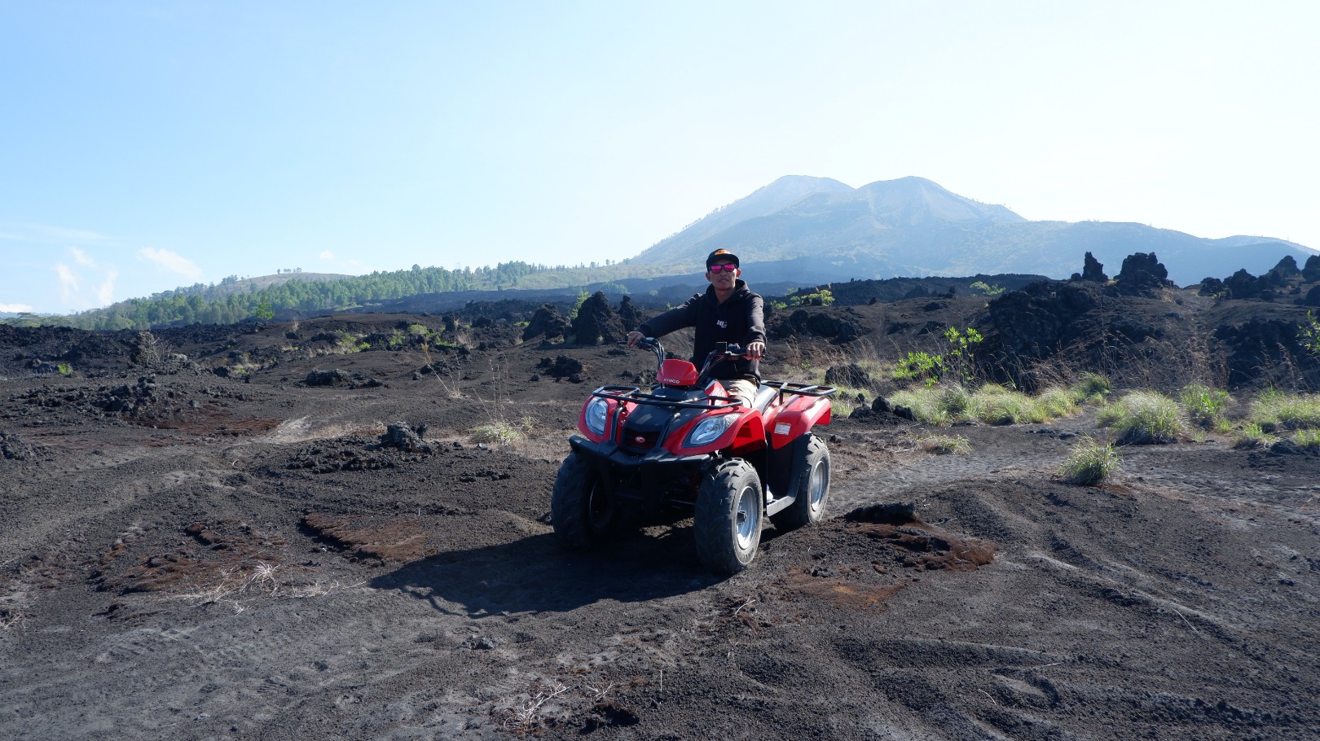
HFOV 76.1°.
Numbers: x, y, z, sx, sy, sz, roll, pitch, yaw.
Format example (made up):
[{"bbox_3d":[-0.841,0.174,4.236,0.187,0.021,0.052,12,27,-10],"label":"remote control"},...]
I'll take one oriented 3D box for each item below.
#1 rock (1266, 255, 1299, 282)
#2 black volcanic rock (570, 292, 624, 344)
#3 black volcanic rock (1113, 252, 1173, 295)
[{"bbox_3d":[22.898,-3.736,31.000,1.190,1.040,1.010,2,4,36],"label":"rock"},{"bbox_3d":[-1.813,-1.514,24.500,1.540,1.540,1.310,0,3,-4],"label":"black volcanic rock"},{"bbox_3d":[14.308,-2.875,25.000,1.600,1.250,1.300,2,3,30],"label":"black volcanic rock"}]

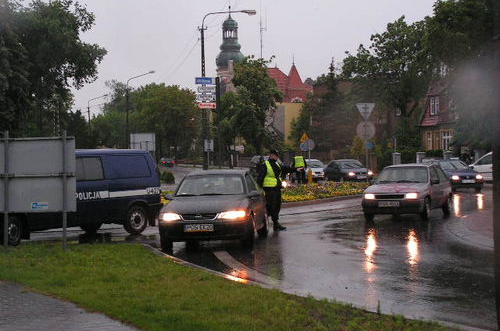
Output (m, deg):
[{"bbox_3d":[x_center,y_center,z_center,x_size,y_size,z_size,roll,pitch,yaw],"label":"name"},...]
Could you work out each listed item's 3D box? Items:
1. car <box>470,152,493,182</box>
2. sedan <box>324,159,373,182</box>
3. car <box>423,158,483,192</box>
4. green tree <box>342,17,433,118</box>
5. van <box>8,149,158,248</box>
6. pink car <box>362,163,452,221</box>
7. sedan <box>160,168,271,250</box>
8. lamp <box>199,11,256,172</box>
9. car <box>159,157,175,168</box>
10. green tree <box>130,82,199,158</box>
[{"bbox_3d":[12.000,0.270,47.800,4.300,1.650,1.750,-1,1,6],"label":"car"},{"bbox_3d":[5.750,0.330,56.700,1.700,1.420,4.350,-1,1,-15],"label":"sedan"},{"bbox_3d":[9.400,0.430,45.400,1.690,1.420,4.100,-1,1,-7],"label":"car"},{"bbox_3d":[9.400,-4.700,67.000,6.500,10.800,6.500,-1,1,0],"label":"green tree"},{"bbox_3d":[-4.280,0.600,21.400,1.860,1.930,4.800,0,1,45],"label":"van"},{"bbox_3d":[4.150,0.690,25.600,1.560,1.380,3.680,0,1,25],"label":"pink car"},{"bbox_3d":[-0.610,0.810,19.750,1.710,1.420,4.470,-1,1,7],"label":"sedan"},{"bbox_3d":[-1.310,-4.000,57.000,3.400,10.100,0.450,-1,1,0],"label":"lamp"},{"bbox_3d":[-10.200,-0.420,122.000,1.700,1.420,4.300,-1,1,-5],"label":"car"},{"bbox_3d":[-9.600,-4.600,110.000,7.800,9.500,7.500,-1,1,0],"label":"green tree"}]

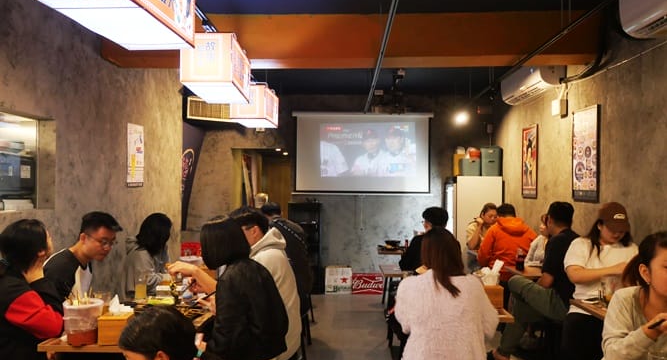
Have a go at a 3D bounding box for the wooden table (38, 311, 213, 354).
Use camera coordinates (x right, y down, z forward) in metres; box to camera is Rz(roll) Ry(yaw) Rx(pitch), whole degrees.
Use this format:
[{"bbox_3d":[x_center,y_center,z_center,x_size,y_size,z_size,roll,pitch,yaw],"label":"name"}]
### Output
[{"bbox_3d":[-0.913,1.068,2.968,0.600,0.750,1.120,0,0,2],"label":"wooden table"}]

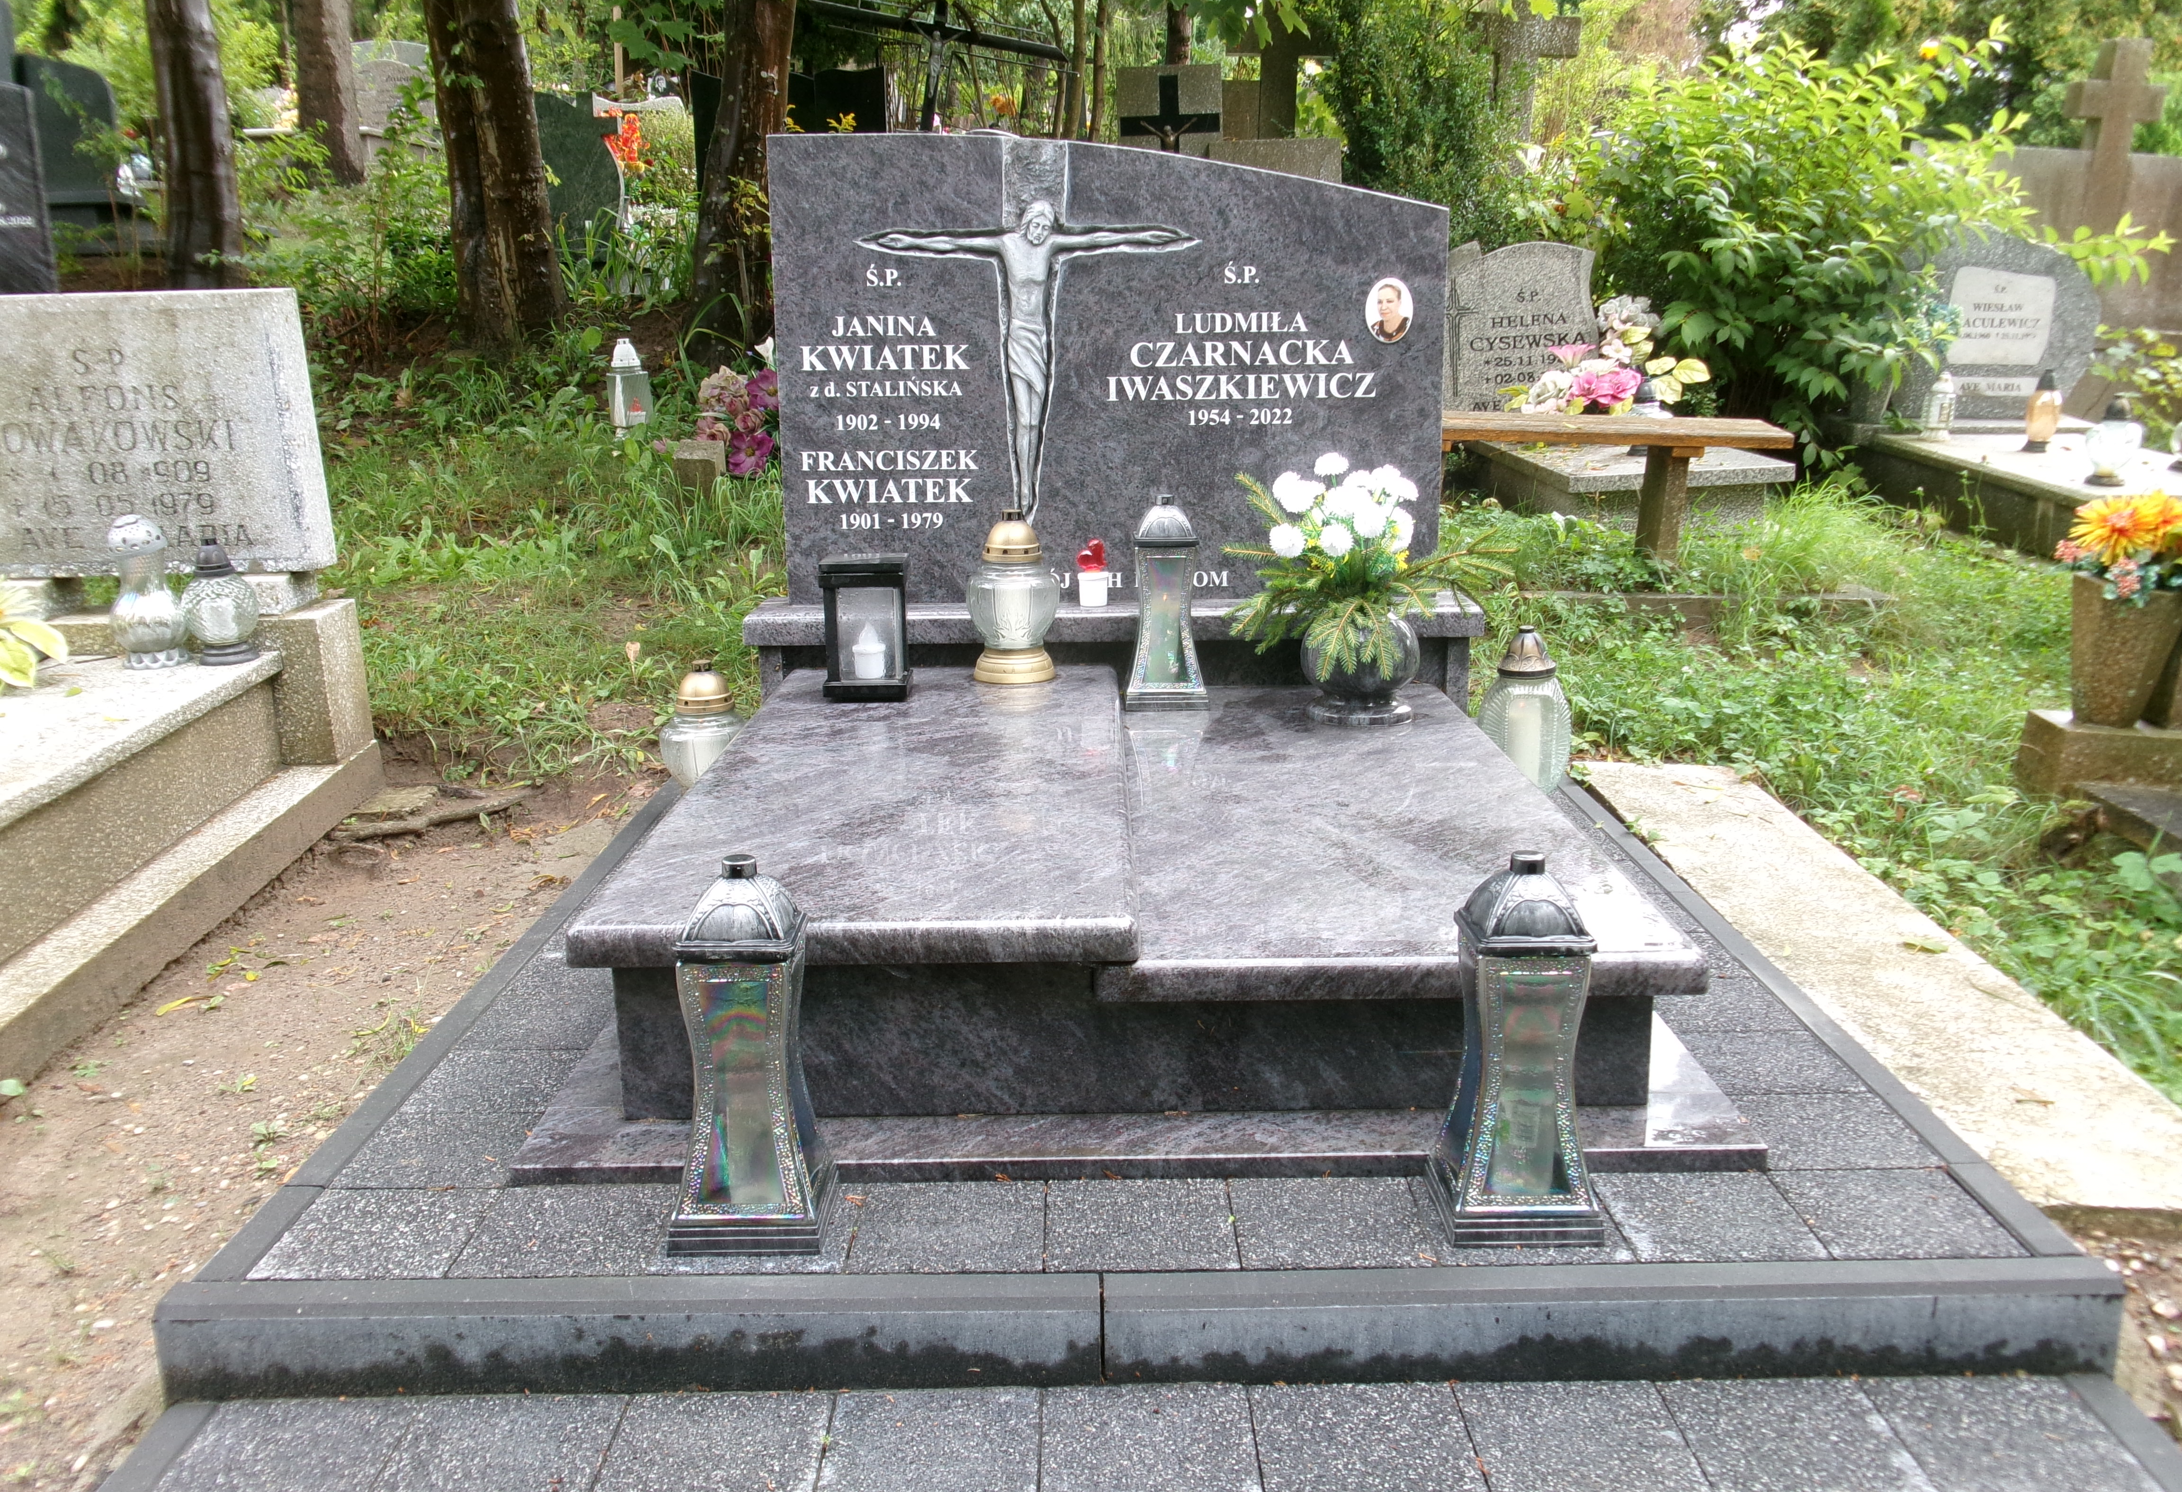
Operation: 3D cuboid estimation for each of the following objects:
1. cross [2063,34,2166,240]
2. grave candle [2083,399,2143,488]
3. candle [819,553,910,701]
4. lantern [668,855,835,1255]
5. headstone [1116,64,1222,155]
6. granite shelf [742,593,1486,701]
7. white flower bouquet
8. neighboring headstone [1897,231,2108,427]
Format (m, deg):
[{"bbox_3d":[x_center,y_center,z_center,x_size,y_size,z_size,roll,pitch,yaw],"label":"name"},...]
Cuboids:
[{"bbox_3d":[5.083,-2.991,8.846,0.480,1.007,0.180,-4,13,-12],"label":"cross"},{"bbox_3d":[3.004,-0.899,5.188,0.174,0.242,0.174,-1,13,0],"label":"grave candle"},{"bbox_3d":[-0.415,-0.224,3.259,0.154,0.243,0.152,0,12,4],"label":"candle"},{"bbox_3d":[-0.368,0.318,1.887,0.159,0.410,0.159,-1,13,0],"label":"lantern"},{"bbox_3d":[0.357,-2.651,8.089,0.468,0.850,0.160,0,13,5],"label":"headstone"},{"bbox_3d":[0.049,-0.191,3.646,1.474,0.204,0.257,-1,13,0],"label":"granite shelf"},{"bbox_3d":[0.513,-0.332,3.238,0.510,0.395,0.400,-1,13,0],"label":"white flower bouquet"},{"bbox_3d":[4.021,-1.890,7.901,0.859,0.845,0.130,2,14,13],"label":"neighboring headstone"}]

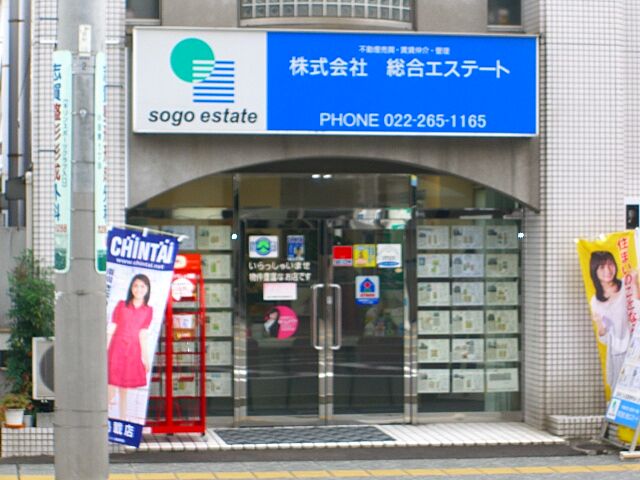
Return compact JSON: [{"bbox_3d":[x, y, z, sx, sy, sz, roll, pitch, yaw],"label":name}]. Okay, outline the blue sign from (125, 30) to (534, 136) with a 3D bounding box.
[{"bbox_3d":[0.155,-1.375,18.580,3.610,0.900,0.200,0,0,-11],"label":"blue sign"}]

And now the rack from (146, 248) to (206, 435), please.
[{"bbox_3d":[-1.315,0.900,18.330,0.580,1.550,0.400,0,0,-11],"label":"rack"}]

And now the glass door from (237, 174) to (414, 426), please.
[{"bbox_3d":[0.056,0.548,19.050,1.640,2.280,0.120,0,0,-11],"label":"glass door"}]

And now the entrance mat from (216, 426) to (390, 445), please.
[{"bbox_3d":[-0.144,1.705,18.370,1.480,0.020,0.950,0,0,-11],"label":"entrance mat"}]

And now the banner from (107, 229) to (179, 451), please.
[{"bbox_3d":[-1.624,0.814,17.600,0.600,1.800,0.050,10,0,-5],"label":"banner"}]

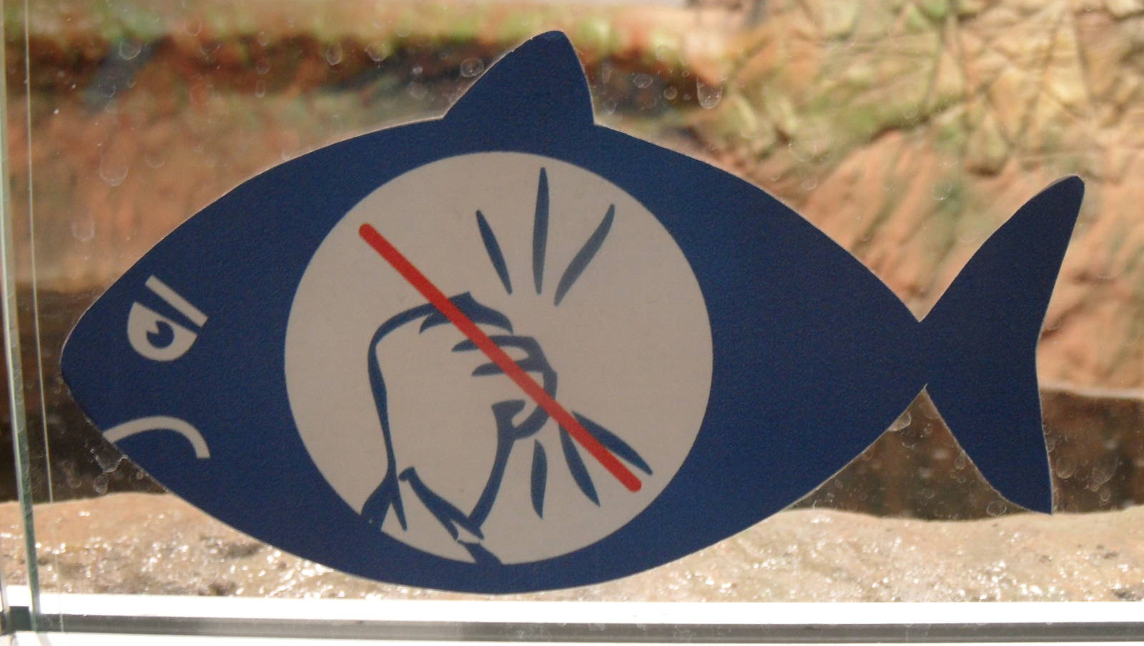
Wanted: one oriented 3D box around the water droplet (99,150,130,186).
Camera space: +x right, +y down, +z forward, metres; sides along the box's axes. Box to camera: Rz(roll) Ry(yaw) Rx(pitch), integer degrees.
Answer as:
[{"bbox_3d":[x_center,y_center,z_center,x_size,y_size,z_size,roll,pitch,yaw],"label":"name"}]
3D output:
[{"bbox_3d":[-0.108,-0.037,0.390,0.007,0.009,0.002,0,12,-2],"label":"water droplet"}]

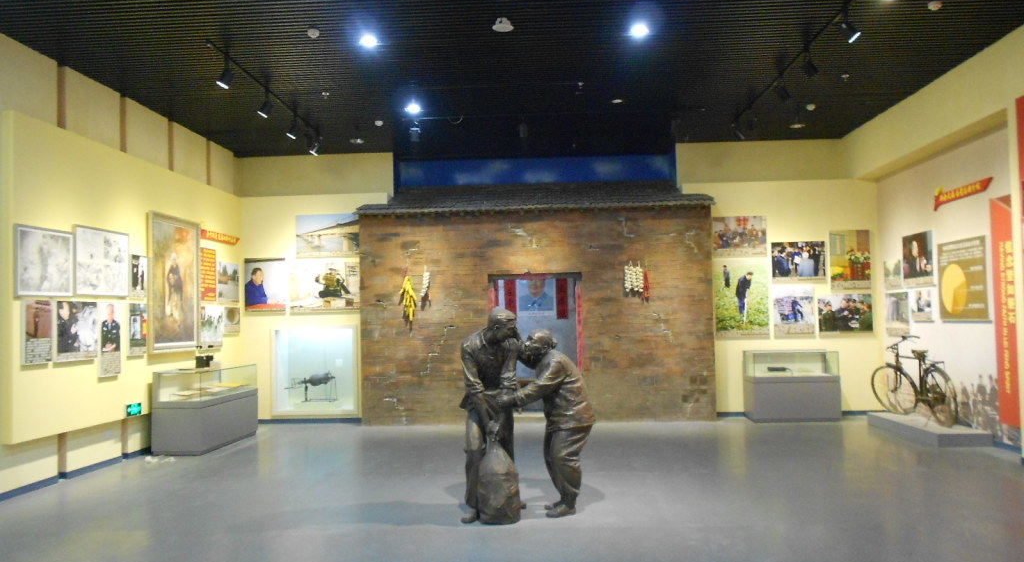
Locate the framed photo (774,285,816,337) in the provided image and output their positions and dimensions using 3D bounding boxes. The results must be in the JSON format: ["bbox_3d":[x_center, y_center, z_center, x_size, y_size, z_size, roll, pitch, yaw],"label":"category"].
[{"bbox_3d":[4.174,0.436,11.349,0.610,0.728,0.035,-1,-3,3],"label":"framed photo"}]

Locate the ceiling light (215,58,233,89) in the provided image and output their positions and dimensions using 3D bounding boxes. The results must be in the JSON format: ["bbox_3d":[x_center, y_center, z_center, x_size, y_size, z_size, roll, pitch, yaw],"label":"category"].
[{"bbox_3d":[-2.856,-2.054,7.613,0.156,0.299,0.120,-1,-3,3],"label":"ceiling light"}]

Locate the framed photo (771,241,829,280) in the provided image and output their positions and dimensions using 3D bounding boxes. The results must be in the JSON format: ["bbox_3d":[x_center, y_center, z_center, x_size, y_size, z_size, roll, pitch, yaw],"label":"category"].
[{"bbox_3d":[4.343,-0.288,11.648,0.796,0.608,0.040,-1,-3,3],"label":"framed photo"}]

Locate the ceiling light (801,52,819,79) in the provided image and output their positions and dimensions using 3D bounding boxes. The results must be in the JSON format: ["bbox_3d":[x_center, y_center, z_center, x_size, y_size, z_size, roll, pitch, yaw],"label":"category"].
[{"bbox_3d":[2.975,-2.155,7.692,0.152,0.226,0.120,0,-3,-23],"label":"ceiling light"}]

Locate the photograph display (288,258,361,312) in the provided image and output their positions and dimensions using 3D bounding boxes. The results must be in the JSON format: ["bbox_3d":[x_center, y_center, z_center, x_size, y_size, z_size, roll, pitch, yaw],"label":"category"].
[{"bbox_3d":[-2.954,0.070,12.169,1.111,0.853,0.040,-2,-3,3],"label":"photograph display"}]

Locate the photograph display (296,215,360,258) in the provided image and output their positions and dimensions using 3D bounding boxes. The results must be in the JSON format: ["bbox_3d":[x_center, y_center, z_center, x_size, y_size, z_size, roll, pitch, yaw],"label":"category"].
[{"bbox_3d":[-2.865,-0.697,12.070,1.030,0.684,0.040,-1,-3,3],"label":"photograph display"}]

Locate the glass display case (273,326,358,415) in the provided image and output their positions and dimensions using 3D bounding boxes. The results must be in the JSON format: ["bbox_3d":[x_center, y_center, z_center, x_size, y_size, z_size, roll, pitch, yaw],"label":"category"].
[{"bbox_3d":[-3.098,1.423,12.333,1.377,1.409,0.500,-2,-3,3],"label":"glass display case"}]

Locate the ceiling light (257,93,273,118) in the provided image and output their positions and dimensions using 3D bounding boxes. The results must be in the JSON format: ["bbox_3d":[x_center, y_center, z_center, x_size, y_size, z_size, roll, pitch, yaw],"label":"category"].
[{"bbox_3d":[-2.783,-1.973,8.647,0.158,0.254,0.120,-1,-3,3],"label":"ceiling light"}]

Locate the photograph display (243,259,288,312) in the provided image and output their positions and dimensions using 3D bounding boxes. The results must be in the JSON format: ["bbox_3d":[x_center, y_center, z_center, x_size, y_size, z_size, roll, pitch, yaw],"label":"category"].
[{"bbox_3d":[-3.918,0.067,12.227,0.660,0.852,0.040,-2,-3,3],"label":"photograph display"}]

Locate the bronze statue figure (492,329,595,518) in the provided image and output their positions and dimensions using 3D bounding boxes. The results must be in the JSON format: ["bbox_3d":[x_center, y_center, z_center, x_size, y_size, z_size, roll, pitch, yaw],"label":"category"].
[{"bbox_3d":[0.259,1.129,6.229,0.780,1.470,0.520,-1,-3,-9],"label":"bronze statue figure"}]

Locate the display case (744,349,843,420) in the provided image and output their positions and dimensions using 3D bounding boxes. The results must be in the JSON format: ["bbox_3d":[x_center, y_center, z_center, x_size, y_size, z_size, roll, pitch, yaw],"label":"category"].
[{"bbox_3d":[3.985,1.502,11.032,1.172,0.971,0.620,-1,-3,3],"label":"display case"}]

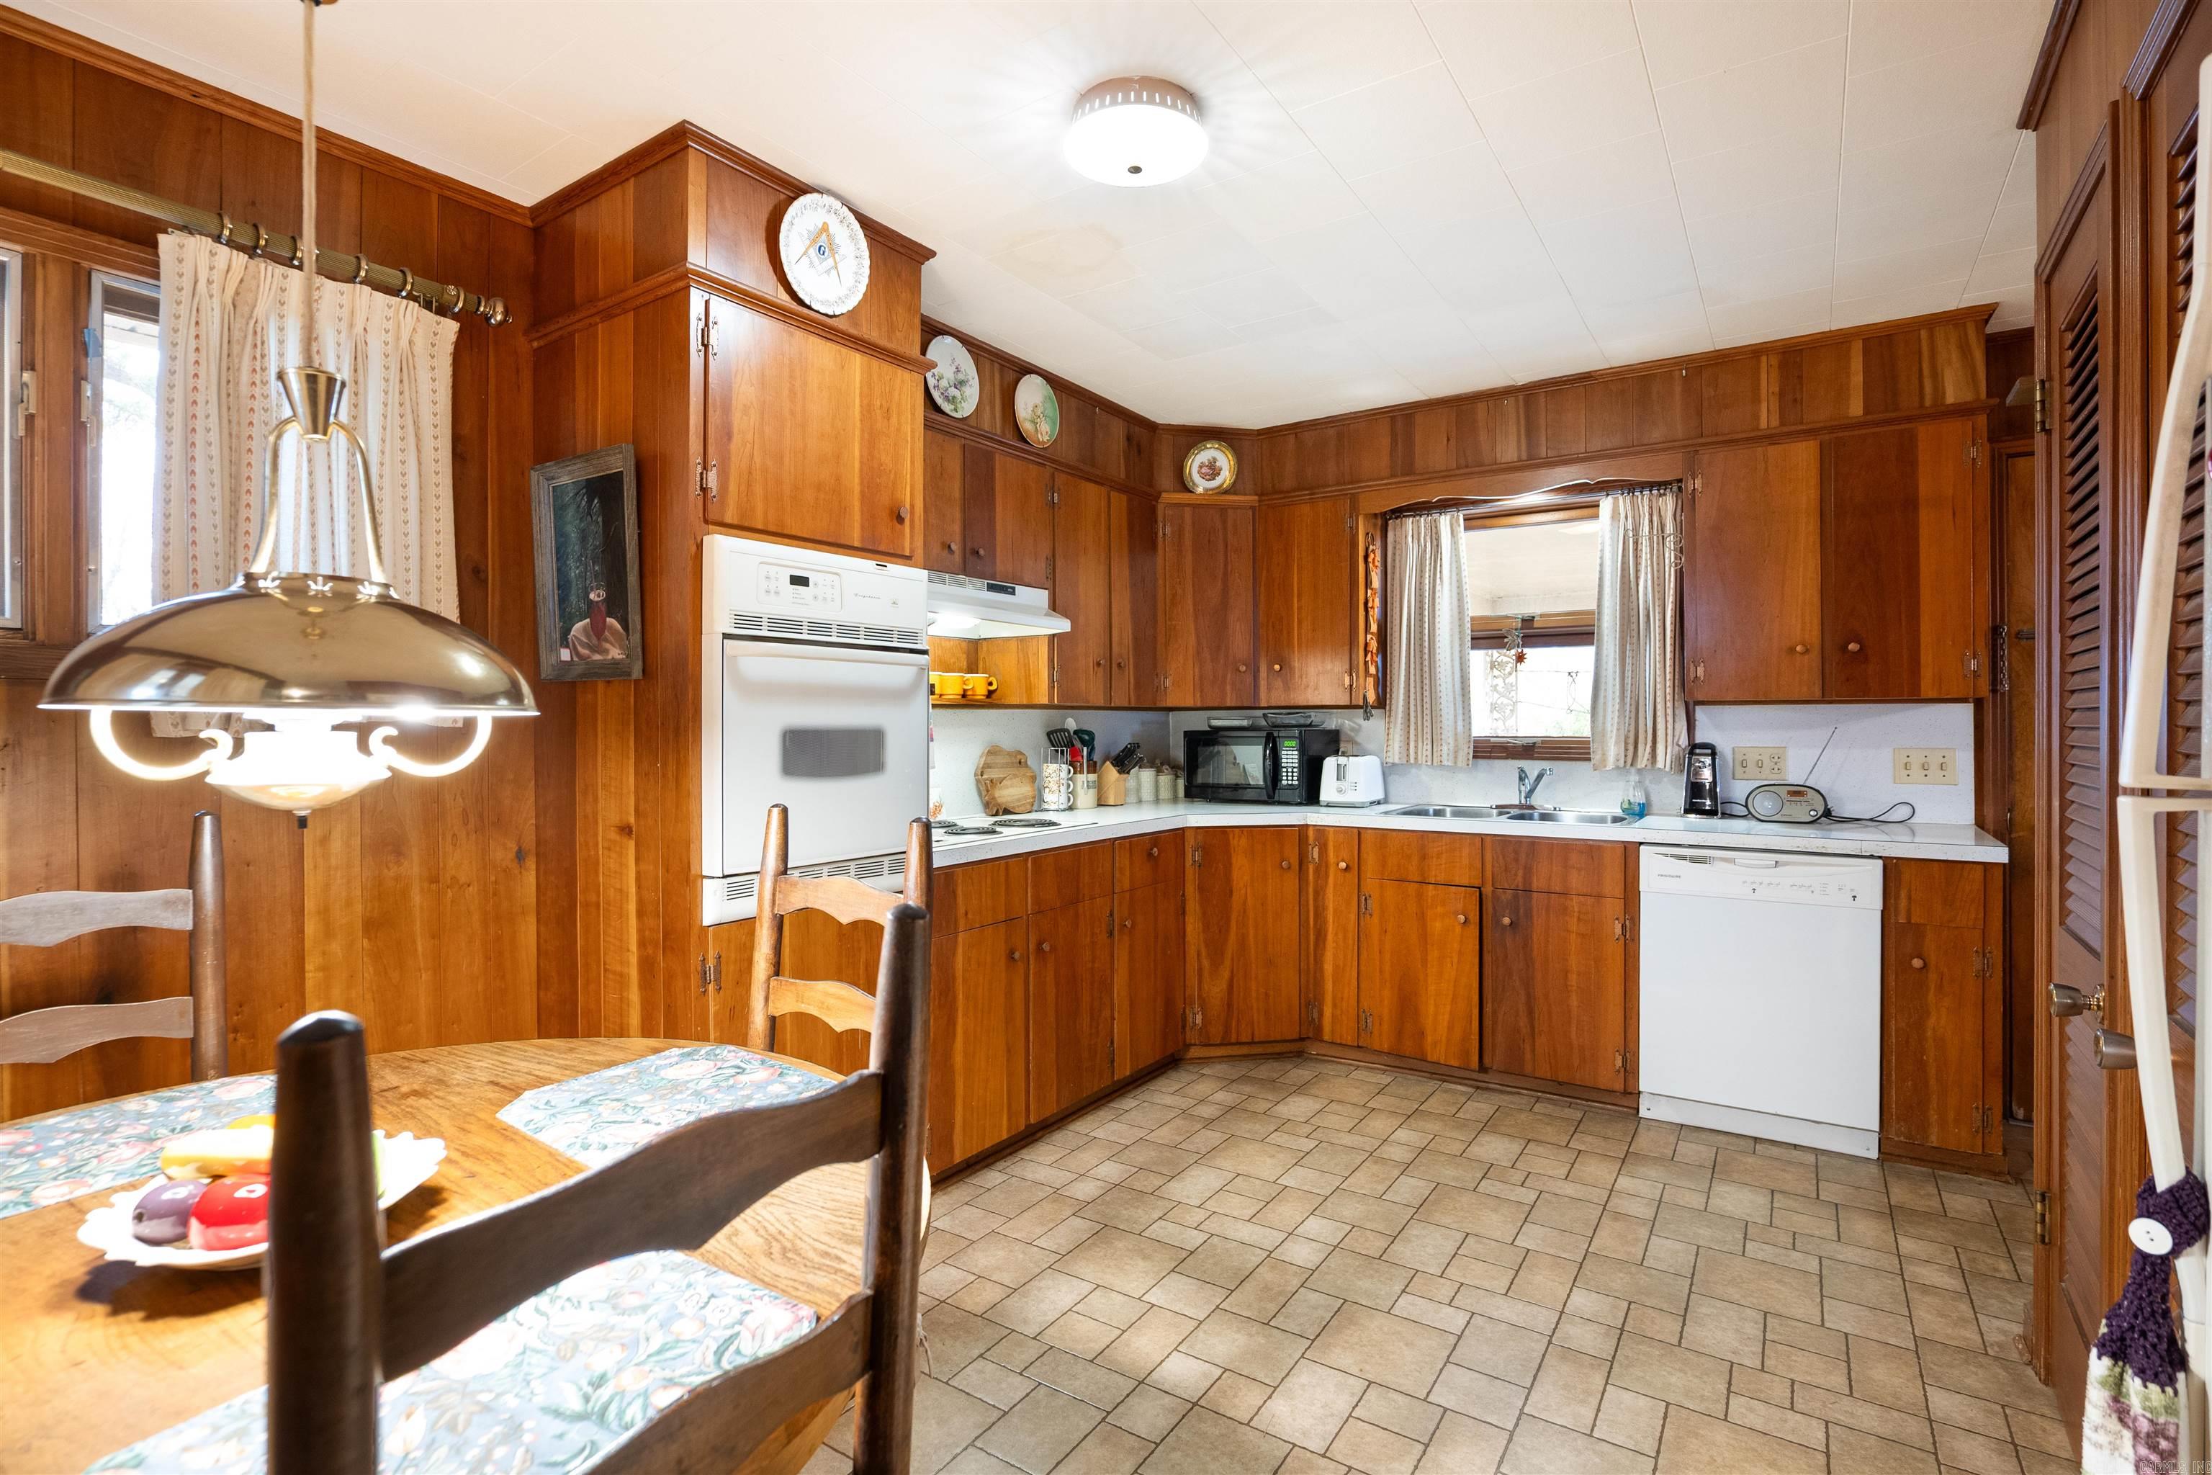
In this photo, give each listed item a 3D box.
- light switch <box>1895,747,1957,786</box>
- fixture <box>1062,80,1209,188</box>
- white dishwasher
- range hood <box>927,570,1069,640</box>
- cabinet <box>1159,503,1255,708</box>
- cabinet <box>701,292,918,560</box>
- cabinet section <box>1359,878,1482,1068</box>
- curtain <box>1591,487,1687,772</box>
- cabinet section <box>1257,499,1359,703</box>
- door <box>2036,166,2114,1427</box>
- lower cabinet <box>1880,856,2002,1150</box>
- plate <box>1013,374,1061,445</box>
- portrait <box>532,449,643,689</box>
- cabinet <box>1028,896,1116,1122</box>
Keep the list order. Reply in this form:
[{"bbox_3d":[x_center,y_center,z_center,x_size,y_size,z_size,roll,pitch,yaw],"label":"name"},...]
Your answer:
[{"bbox_3d":[2.678,0.096,3.220,0.163,0.115,0.010,0,0,33],"label":"light switch"},{"bbox_3d":[0.059,-1.158,1.925,0.285,0.100,0.285,0,0,0],"label":"fixture"},{"bbox_3d":[2.118,0.774,3.201,0.604,0.856,0.600,0,1,34],"label":"white dishwasher"},{"bbox_3d":[-0.537,-0.442,3.207,0.425,0.165,0.870,0,1,34],"label":"range hood"},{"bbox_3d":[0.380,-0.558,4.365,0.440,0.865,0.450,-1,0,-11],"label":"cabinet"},{"bbox_3d":[-0.881,-0.678,2.415,0.580,0.470,0.615,0,0,34],"label":"cabinet"},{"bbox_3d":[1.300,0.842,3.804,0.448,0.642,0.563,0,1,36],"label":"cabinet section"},{"bbox_3d":[1.950,-0.392,3.609,0.305,1.032,0.070,0,0,33],"label":"curtain"},{"bbox_3d":[0.922,-0.561,4.236,0.425,0.862,0.310,0,1,36],"label":"cabinet section"},{"bbox_3d":[1.653,0.166,1.652,0.036,2.070,0.400,0,0,35],"label":"door"},{"bbox_3d":[2.477,0.750,2.977,0.265,0.810,0.590,0,0,33],"label":"lower cabinet"},{"bbox_3d":[-0.226,-1.101,3.311,0.030,0.242,0.242,-7,-4,34],"label":"plate"},{"bbox_3d":[-1.137,-0.366,2.147,0.410,0.485,0.035,0,2,34],"label":"portrait"},{"bbox_3d":[-0.329,0.856,3.311,0.570,0.625,0.460,0,1,34],"label":"cabinet"}]

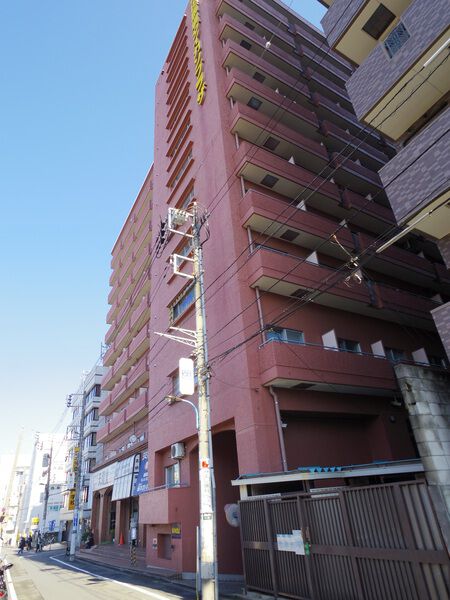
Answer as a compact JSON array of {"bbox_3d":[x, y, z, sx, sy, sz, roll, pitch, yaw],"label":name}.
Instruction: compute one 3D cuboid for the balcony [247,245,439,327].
[{"bbox_3d":[5.692,-0.163,15.130,10.613,1.217,0.784,12,-34,-27],"label":"balcony"}]

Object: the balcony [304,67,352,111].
[{"bbox_3d":[7.144,-14.186,25.041,4.583,1.160,0.784,12,-34,-27],"label":"balcony"}]

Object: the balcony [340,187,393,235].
[{"bbox_3d":[7.944,-4.398,19.412,4.583,1.160,0.784,12,-34,-27],"label":"balcony"}]

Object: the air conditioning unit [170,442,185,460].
[{"bbox_3d":[-1.820,5.940,14.180,0.290,0.540,0.680,12,-34,-28],"label":"air conditioning unit"}]

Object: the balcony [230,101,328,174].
[{"bbox_3d":[2.789,-7.954,18.154,5.485,1.168,0.792,12,-34,-28],"label":"balcony"}]

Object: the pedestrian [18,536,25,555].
[{"bbox_3d":[-21.412,25.833,38.364,0.450,1.600,0.420,-23,-34,29],"label":"pedestrian"}]

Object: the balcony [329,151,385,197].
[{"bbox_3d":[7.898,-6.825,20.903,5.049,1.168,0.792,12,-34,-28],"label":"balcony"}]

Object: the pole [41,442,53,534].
[{"bbox_3d":[-16.292,17.660,33.495,0.320,8.770,0.320,12,-34,-27],"label":"pole"}]

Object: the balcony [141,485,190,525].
[{"bbox_3d":[-2.410,8.116,14.255,0.863,1.047,3.277,12,-34,-27],"label":"balcony"}]

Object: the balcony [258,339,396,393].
[{"bbox_3d":[3.606,2.402,12.158,5.396,1.218,0.792,12,-34,-28],"label":"balcony"}]

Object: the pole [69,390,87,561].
[{"bbox_3d":[-10.638,12.254,26.628,0.400,11.233,0.400,11,-34,-29],"label":"pole"}]

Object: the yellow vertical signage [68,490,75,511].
[{"bbox_3d":[-9.220,12.060,21.949,0.420,1.120,0.120,12,-34,-27],"label":"yellow vertical signage"}]

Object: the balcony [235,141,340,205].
[{"bbox_3d":[3.034,-5.520,16.763,5.434,1.160,0.784,12,-34,-27],"label":"balcony"}]

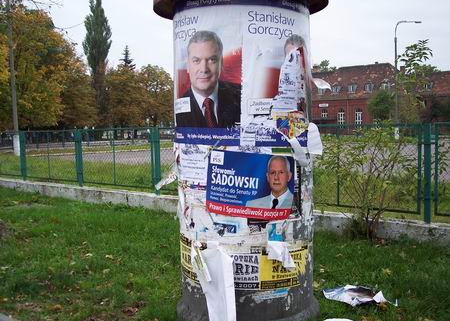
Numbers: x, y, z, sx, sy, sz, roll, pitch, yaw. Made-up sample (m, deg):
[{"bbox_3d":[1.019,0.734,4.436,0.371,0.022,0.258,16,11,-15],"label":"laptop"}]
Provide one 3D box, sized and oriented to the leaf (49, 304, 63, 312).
[{"bbox_3d":[-1.361,1.192,4.067,0.110,0.030,0.100,-2,4,0],"label":"leaf"}]

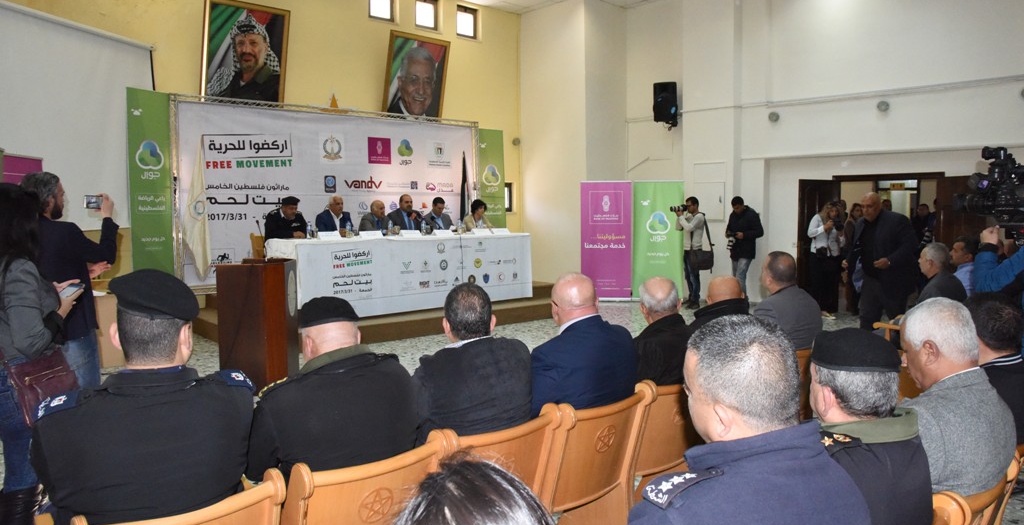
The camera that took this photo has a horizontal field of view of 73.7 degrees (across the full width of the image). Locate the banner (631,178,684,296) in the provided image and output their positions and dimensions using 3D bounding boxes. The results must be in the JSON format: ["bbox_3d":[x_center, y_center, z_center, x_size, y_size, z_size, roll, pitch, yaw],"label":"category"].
[{"bbox_3d":[2.430,-0.350,11.250,0.840,1.970,0.140,0,5,5],"label":"banner"}]

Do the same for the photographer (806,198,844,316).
[{"bbox_3d":[4.555,-0.056,9.886,0.500,1.673,0.450,-1,5,-7],"label":"photographer"}]

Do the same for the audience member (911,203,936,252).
[{"bbox_3d":[5.850,-0.042,9.700,0.380,1.600,0.500,-5,7,-43],"label":"audience member"}]

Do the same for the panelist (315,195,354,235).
[{"bbox_3d":[-2.240,-0.200,8.840,0.520,1.300,0.780,-5,7,-43],"label":"panelist"}]

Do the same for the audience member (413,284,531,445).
[{"bbox_3d":[-0.320,0.730,2.820,0.520,1.280,0.800,-3,6,-32],"label":"audience member"}]

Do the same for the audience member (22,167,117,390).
[{"bbox_3d":[-2.329,0.409,3.643,0.520,1.829,0.520,4,6,38],"label":"audience member"}]

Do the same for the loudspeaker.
[{"bbox_3d":[2.607,-2.718,11.634,0.410,0.680,0.380,2,5,21],"label":"loudspeaker"}]

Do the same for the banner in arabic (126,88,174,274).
[{"bbox_3d":[-4.400,-0.806,8.391,0.050,2.520,0.540,3,6,34],"label":"banner in arabic"}]

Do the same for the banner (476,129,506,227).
[{"bbox_3d":[-0.346,-1.066,11.810,0.630,2.450,0.050,-5,7,-43],"label":"banner"}]

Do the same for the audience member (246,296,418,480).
[{"bbox_3d":[-0.704,0.762,2.490,0.580,1.340,0.780,-4,7,-38],"label":"audience member"}]

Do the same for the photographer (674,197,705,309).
[{"bbox_3d":[2.750,-0.160,10.600,0.580,1.720,0.500,-2,5,-16],"label":"photographer"}]

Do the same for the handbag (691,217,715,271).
[{"bbox_3d":[2.882,-0.287,10.300,0.380,0.820,0.200,0,5,0],"label":"handbag"}]

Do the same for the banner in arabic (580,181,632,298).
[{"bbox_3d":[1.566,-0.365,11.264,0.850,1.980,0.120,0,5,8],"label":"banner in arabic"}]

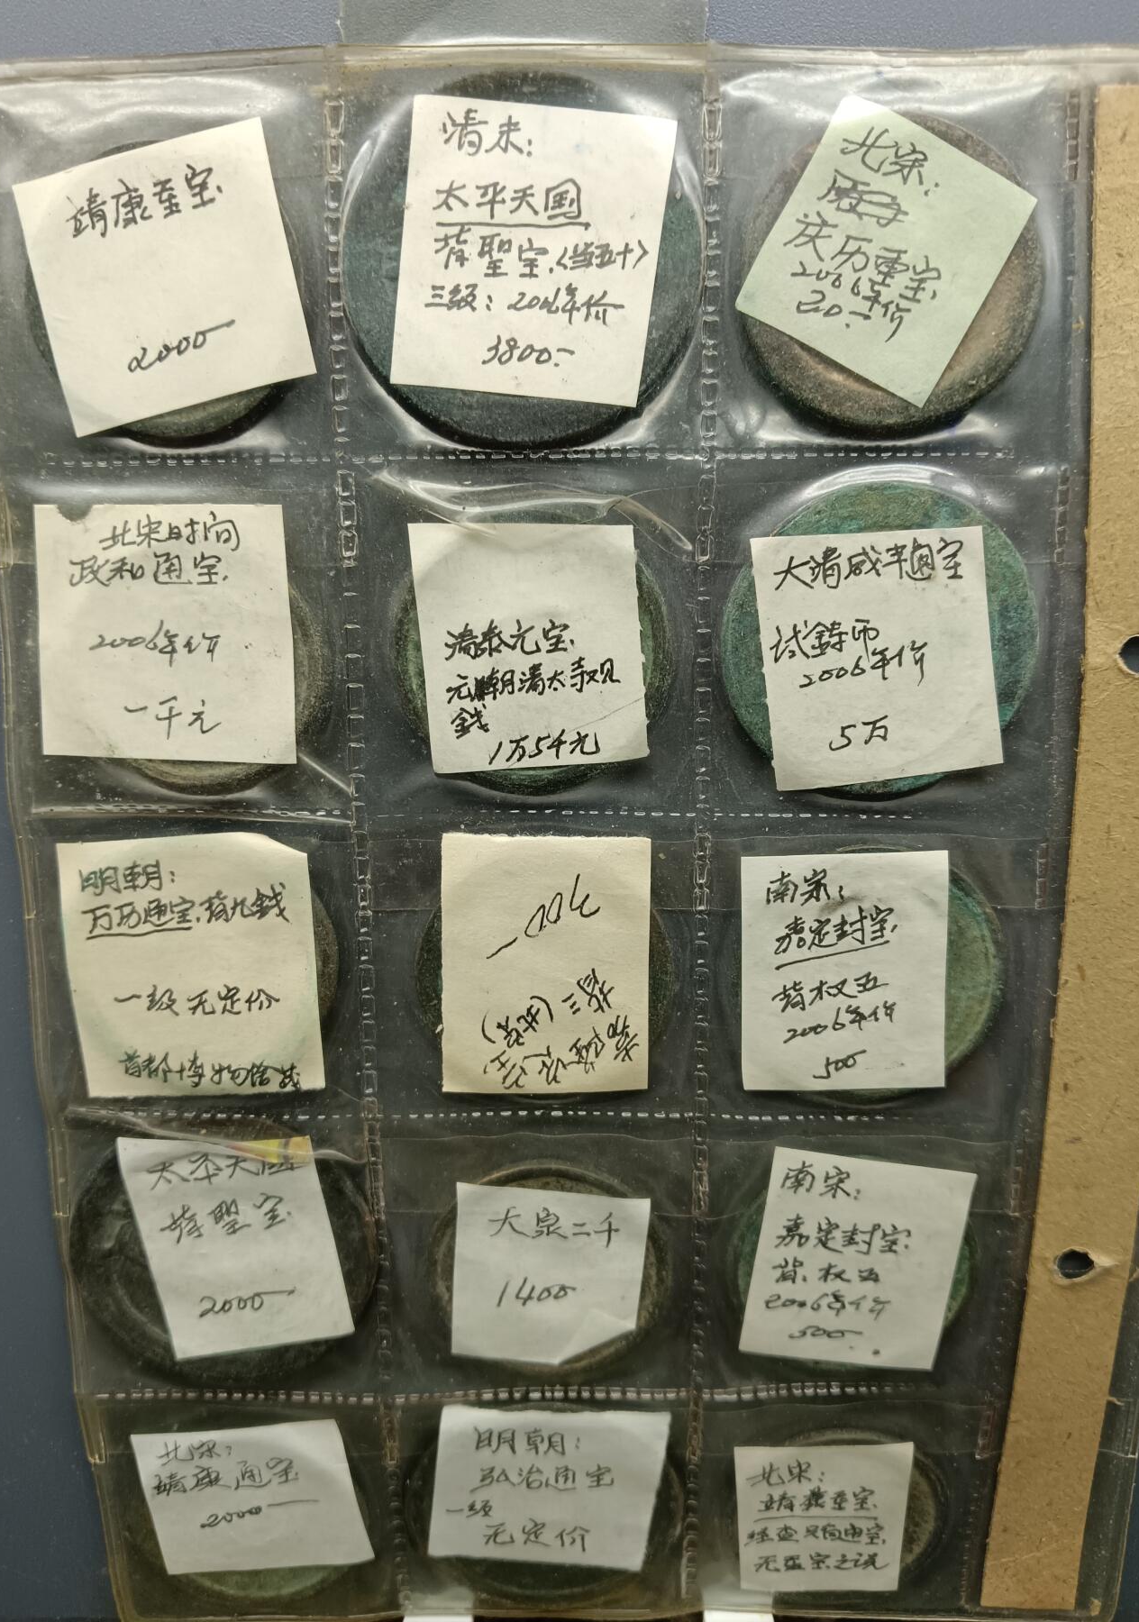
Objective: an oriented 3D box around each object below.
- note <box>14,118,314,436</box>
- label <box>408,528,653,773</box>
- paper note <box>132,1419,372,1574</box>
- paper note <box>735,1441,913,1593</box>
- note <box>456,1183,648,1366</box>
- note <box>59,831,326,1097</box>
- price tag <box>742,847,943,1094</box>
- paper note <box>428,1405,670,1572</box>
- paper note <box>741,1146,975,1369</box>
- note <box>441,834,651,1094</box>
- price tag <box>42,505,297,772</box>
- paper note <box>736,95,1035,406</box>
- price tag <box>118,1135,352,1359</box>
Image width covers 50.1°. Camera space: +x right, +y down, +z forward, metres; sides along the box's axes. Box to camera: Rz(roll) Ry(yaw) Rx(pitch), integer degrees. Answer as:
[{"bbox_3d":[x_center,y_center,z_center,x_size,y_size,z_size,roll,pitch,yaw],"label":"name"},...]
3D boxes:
[{"bbox_3d":[-0.048,-0.064,0.146,0.030,0.030,0.002,-13,7,2],"label":"note"},{"bbox_3d":[-0.005,-0.020,0.145,0.026,0.029,0.002,-3,9,0],"label":"label"},{"bbox_3d":[-0.045,0.099,0.174,0.030,0.027,0.002,-6,19,1],"label":"paper note"},{"bbox_3d":[0.039,0.110,0.188,0.026,0.033,0.002,-2,24,1],"label":"paper note"},{"bbox_3d":[-0.003,0.066,0.172,0.026,0.028,0.002,4,17,-1],"label":"note"},{"bbox_3d":[-0.047,0.020,0.152,0.030,0.033,0.002,-1,13,0],"label":"note"},{"bbox_3d":[0.035,0.021,0.153,0.026,0.032,0.002,-2,13,0],"label":"price tag"},{"bbox_3d":[-0.003,0.097,0.175,0.032,0.030,0.002,5,19,-3],"label":"paper note"},{"bbox_3d":[0.040,0.064,0.171,0.028,0.033,0.002,7,17,-2],"label":"paper note"},{"bbox_3d":[-0.003,0.019,0.153,0.026,0.034,0.002,0,13,-1],"label":"note"},{"bbox_3d":[-0.051,-0.022,0.152,0.032,0.032,0.002,1,9,0],"label":"price tag"},{"bbox_3d":[0.036,-0.064,0.140,0.025,0.026,0.002,28,5,-3],"label":"paper note"},{"bbox_3d":[-0.046,0.061,0.170,0.026,0.036,0.002,-6,17,2],"label":"price tag"}]

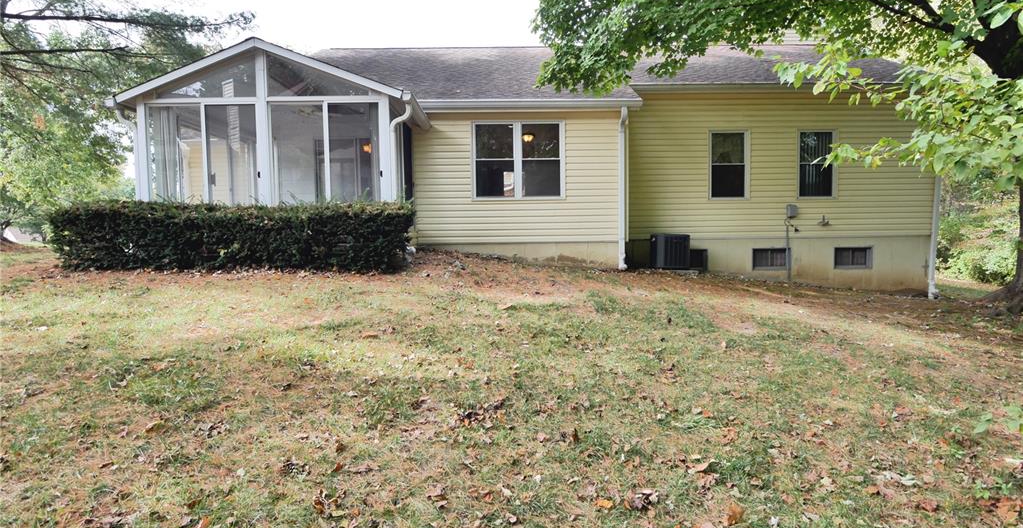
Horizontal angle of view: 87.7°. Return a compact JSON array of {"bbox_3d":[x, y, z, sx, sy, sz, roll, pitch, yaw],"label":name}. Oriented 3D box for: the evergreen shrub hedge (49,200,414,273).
[{"bbox_3d":[-3.579,-0.368,7.270,4.448,0.878,1.071,-1,3,-1],"label":"evergreen shrub hedge"}]

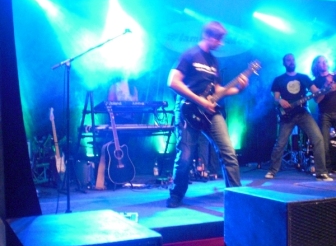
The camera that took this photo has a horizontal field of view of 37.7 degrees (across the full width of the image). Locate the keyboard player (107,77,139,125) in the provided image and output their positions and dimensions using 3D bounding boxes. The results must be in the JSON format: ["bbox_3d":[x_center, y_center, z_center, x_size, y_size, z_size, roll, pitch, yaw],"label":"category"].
[{"bbox_3d":[-0.671,-0.090,7.100,0.520,1.700,0.420,0,0,-18],"label":"keyboard player"}]

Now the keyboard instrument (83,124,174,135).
[{"bbox_3d":[-0.523,0.087,6.600,1.250,0.130,0.330,0,0,-27],"label":"keyboard instrument"}]

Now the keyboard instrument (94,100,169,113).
[{"bbox_3d":[-0.500,-0.223,6.650,0.980,0.100,0.290,0,-18,-27],"label":"keyboard instrument"}]

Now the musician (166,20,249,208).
[{"bbox_3d":[0.369,-0.100,4.600,0.720,1.720,0.530,0,0,-40],"label":"musician"}]

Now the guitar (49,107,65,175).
[{"bbox_3d":[-1.420,0.258,6.350,0.070,0.970,0.310,-14,-7,31],"label":"guitar"}]

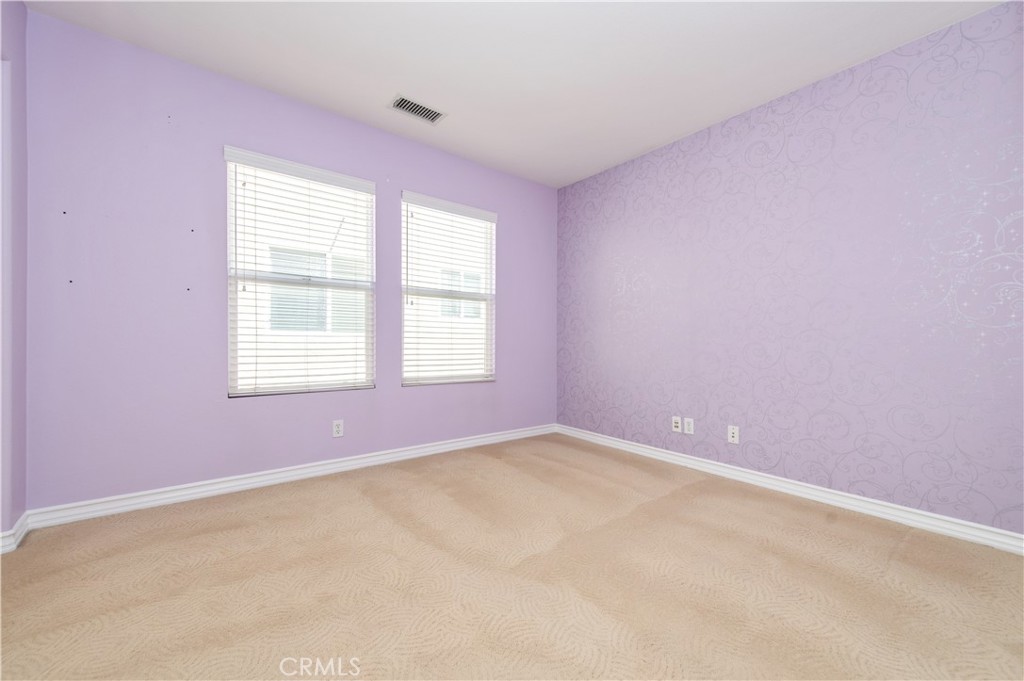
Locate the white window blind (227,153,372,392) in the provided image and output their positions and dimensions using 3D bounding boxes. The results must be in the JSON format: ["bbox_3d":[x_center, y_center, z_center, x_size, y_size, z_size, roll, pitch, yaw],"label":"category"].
[{"bbox_3d":[-1.333,-0.393,2.588,0.877,1.465,0.070,1,0,-38],"label":"white window blind"}]

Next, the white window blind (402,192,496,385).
[{"bbox_3d":[-0.486,-0.384,3.253,0.864,1.465,0.070,1,0,-38],"label":"white window blind"}]

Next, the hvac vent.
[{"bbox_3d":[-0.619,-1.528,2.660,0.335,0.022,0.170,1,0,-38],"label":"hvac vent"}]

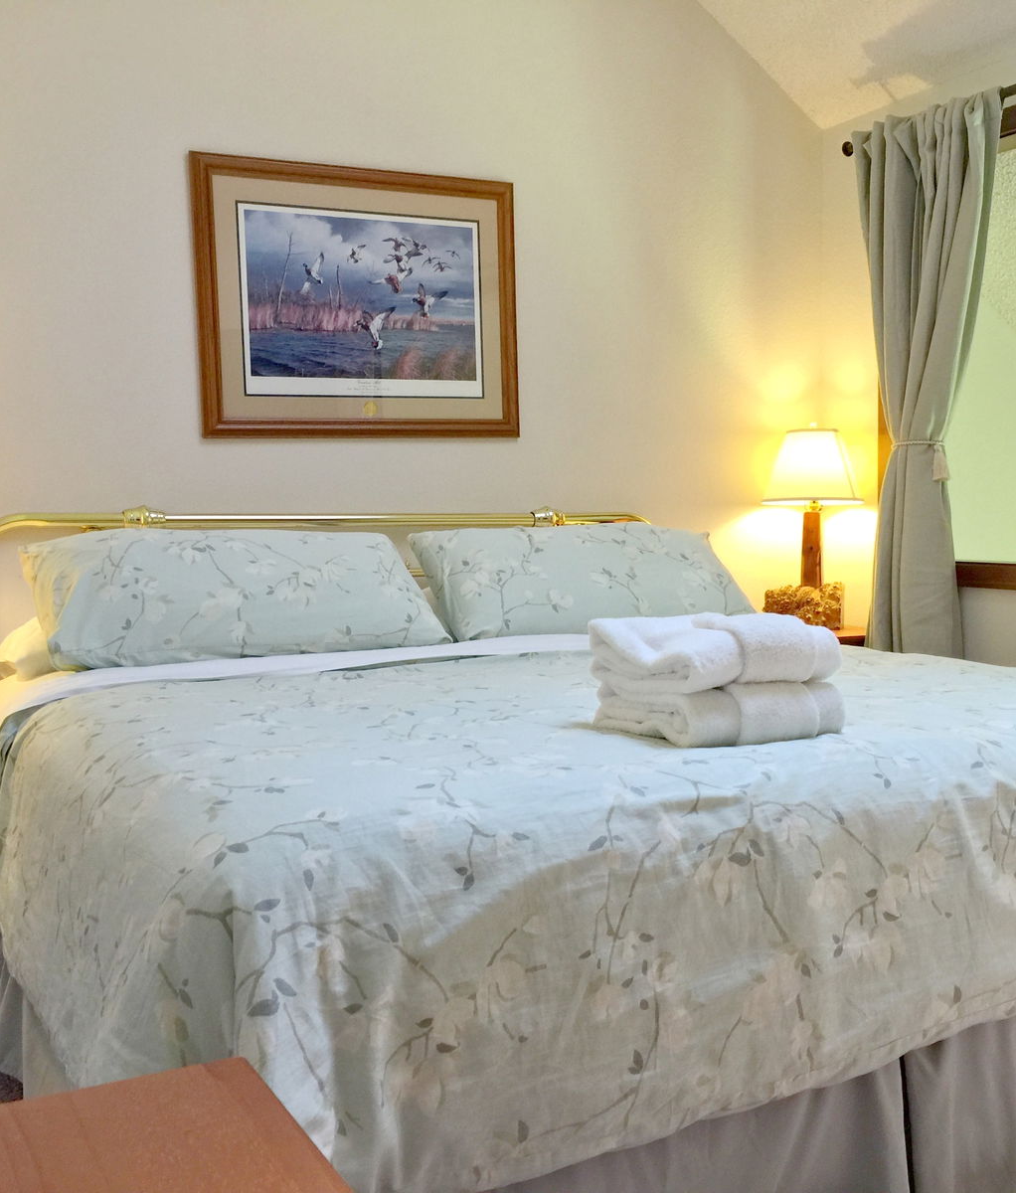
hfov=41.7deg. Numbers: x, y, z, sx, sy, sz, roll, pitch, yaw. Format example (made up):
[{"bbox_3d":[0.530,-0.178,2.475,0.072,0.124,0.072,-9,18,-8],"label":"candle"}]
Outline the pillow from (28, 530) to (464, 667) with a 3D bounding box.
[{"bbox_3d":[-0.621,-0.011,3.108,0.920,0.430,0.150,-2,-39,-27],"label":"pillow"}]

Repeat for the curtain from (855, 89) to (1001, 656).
[{"bbox_3d":[1.185,-0.305,3.819,0.130,2.100,0.500,-2,4,-27],"label":"curtain"}]

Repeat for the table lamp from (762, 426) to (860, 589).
[{"bbox_3d":[0.925,-0.217,4.075,0.300,0.622,0.300,-2,4,-27],"label":"table lamp"}]

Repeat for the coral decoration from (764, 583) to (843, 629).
[{"bbox_3d":[0.878,0.028,4.009,0.200,0.145,0.165,-2,4,-27],"label":"coral decoration"}]

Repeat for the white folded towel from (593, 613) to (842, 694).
[{"bbox_3d":[0.297,0.077,1.979,0.290,0.083,0.230,-2,4,-27],"label":"white folded towel"}]

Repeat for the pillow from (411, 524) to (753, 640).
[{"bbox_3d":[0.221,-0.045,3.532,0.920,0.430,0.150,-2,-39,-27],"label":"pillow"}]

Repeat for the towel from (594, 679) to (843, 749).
[{"bbox_3d":[0.308,0.159,1.989,0.285,0.078,0.225,-2,4,-27],"label":"towel"}]

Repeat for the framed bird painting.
[{"bbox_3d":[-0.386,-0.787,3.596,0.915,0.712,0.030,-2,4,-27],"label":"framed bird painting"}]

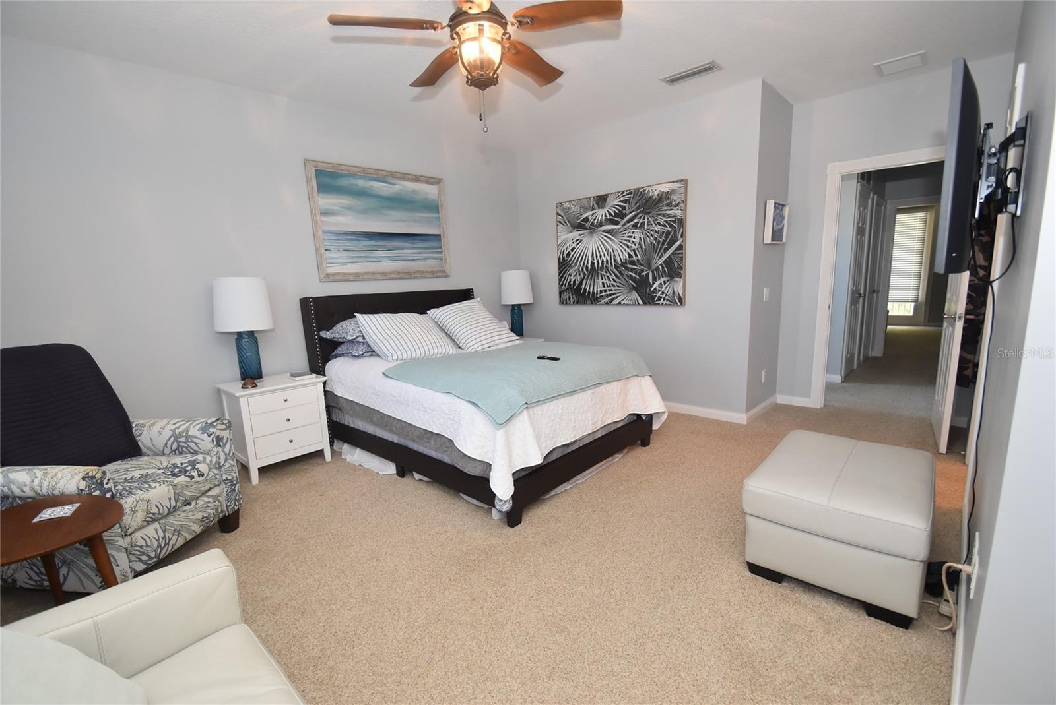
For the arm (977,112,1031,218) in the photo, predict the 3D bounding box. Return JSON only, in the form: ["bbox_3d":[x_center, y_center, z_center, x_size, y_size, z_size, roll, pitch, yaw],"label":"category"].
[{"bbox_3d":[1.780,-0.670,1.657,0.107,0.335,0.402,8,14,44],"label":"arm"}]

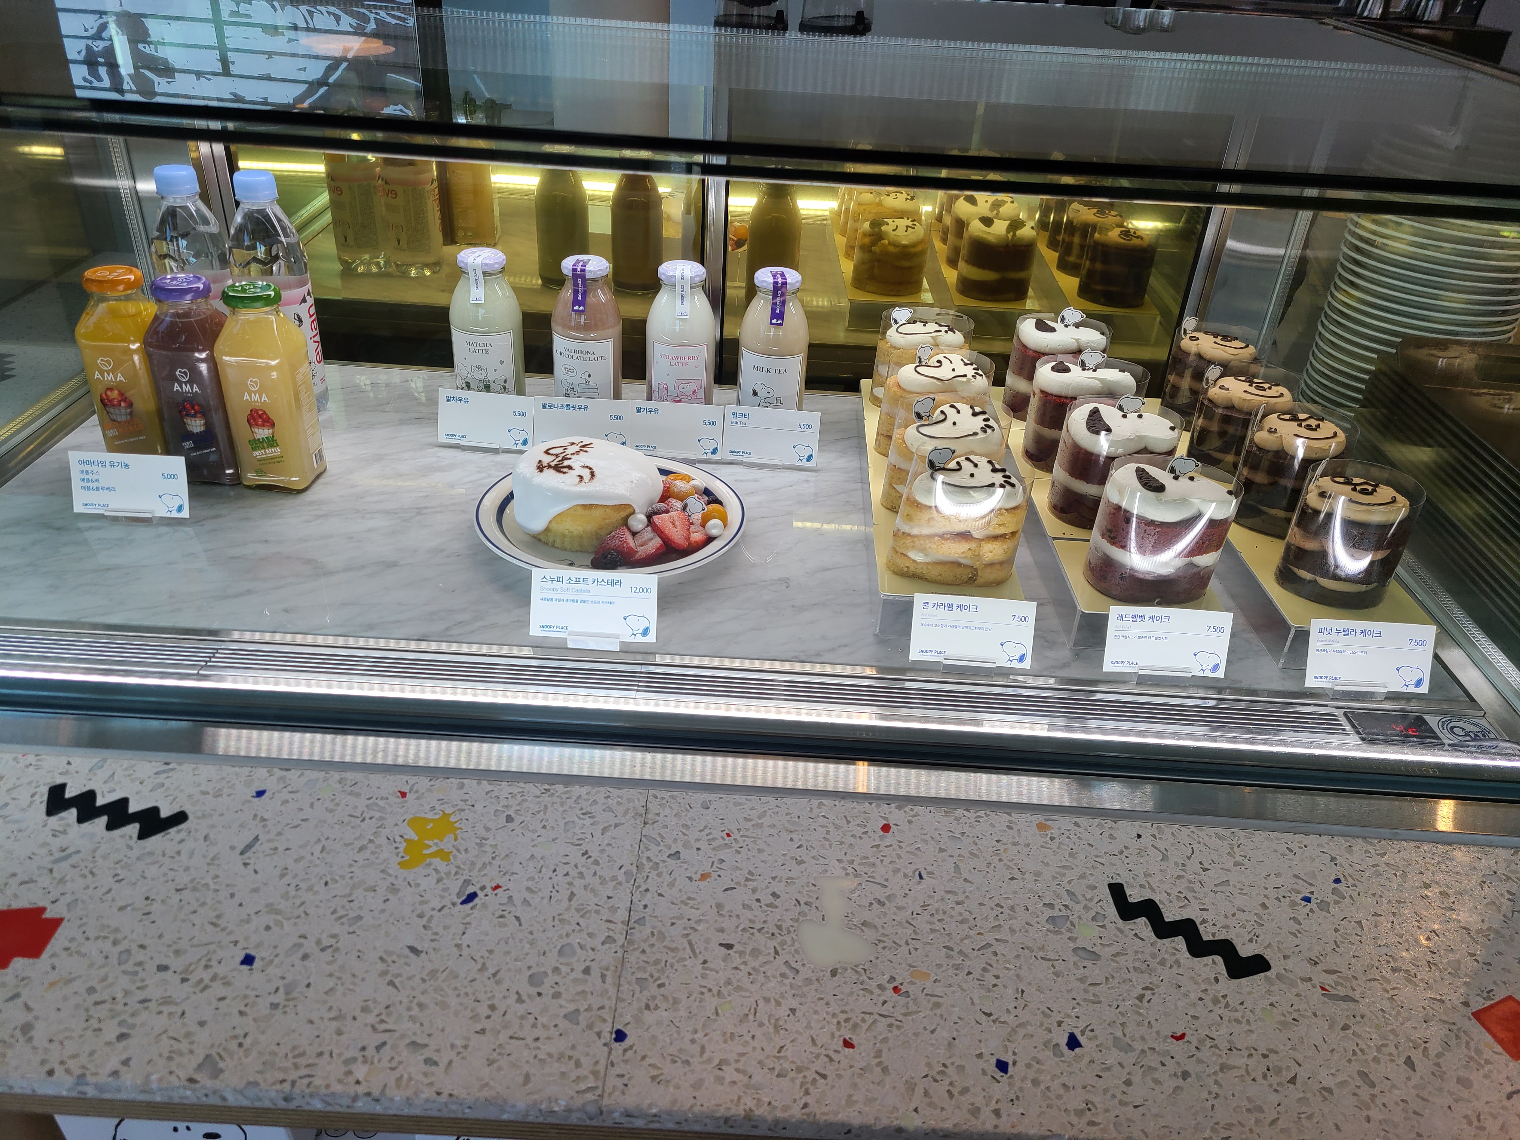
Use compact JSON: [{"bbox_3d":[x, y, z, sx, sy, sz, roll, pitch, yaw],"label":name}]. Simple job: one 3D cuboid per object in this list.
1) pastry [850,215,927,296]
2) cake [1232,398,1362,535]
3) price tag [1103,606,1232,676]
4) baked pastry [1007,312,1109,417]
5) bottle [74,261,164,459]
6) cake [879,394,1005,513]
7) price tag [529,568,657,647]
[{"bbox_3d":[0.161,-0.390,1.403,0.092,0.084,0.072,3,32,0],"label":"pastry"},{"bbox_3d":[0.426,-0.080,0.916,0.081,0.084,0.078,4,32,0],"label":"cake"},{"bbox_3d":[0.286,0.051,0.802,0.087,0.049,0.008,3,12,0],"label":"price tag"},{"bbox_3d":[0.281,-0.190,1.082,0.090,0.084,0.077,4,32,0],"label":"baked pastry"},{"bbox_3d":[-0.521,-0.166,0.951,0.058,0.164,0.058,2,32,-2],"label":"bottle"},{"bbox_3d":[0.150,-0.091,0.915,0.092,0.084,0.072,3,32,0],"label":"cake"},{"bbox_3d":[-0.114,0.025,0.789,0.087,0.049,0.008,3,12,0],"label":"price tag"}]

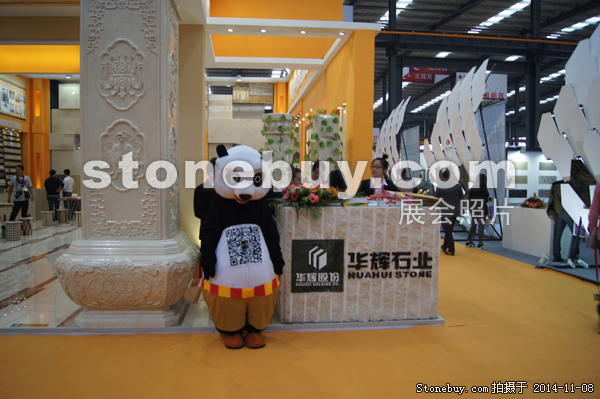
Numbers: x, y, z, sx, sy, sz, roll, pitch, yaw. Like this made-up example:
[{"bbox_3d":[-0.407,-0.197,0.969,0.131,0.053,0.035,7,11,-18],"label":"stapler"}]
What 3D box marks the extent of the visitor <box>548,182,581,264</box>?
[{"bbox_3d":[4.977,0.307,8.448,0.520,1.740,0.520,2,4,25],"label":"visitor"}]

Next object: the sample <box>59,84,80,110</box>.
[{"bbox_3d":[-8.266,-3.720,16.300,0.950,0.900,0.040,0,3,-6],"label":"sample"}]

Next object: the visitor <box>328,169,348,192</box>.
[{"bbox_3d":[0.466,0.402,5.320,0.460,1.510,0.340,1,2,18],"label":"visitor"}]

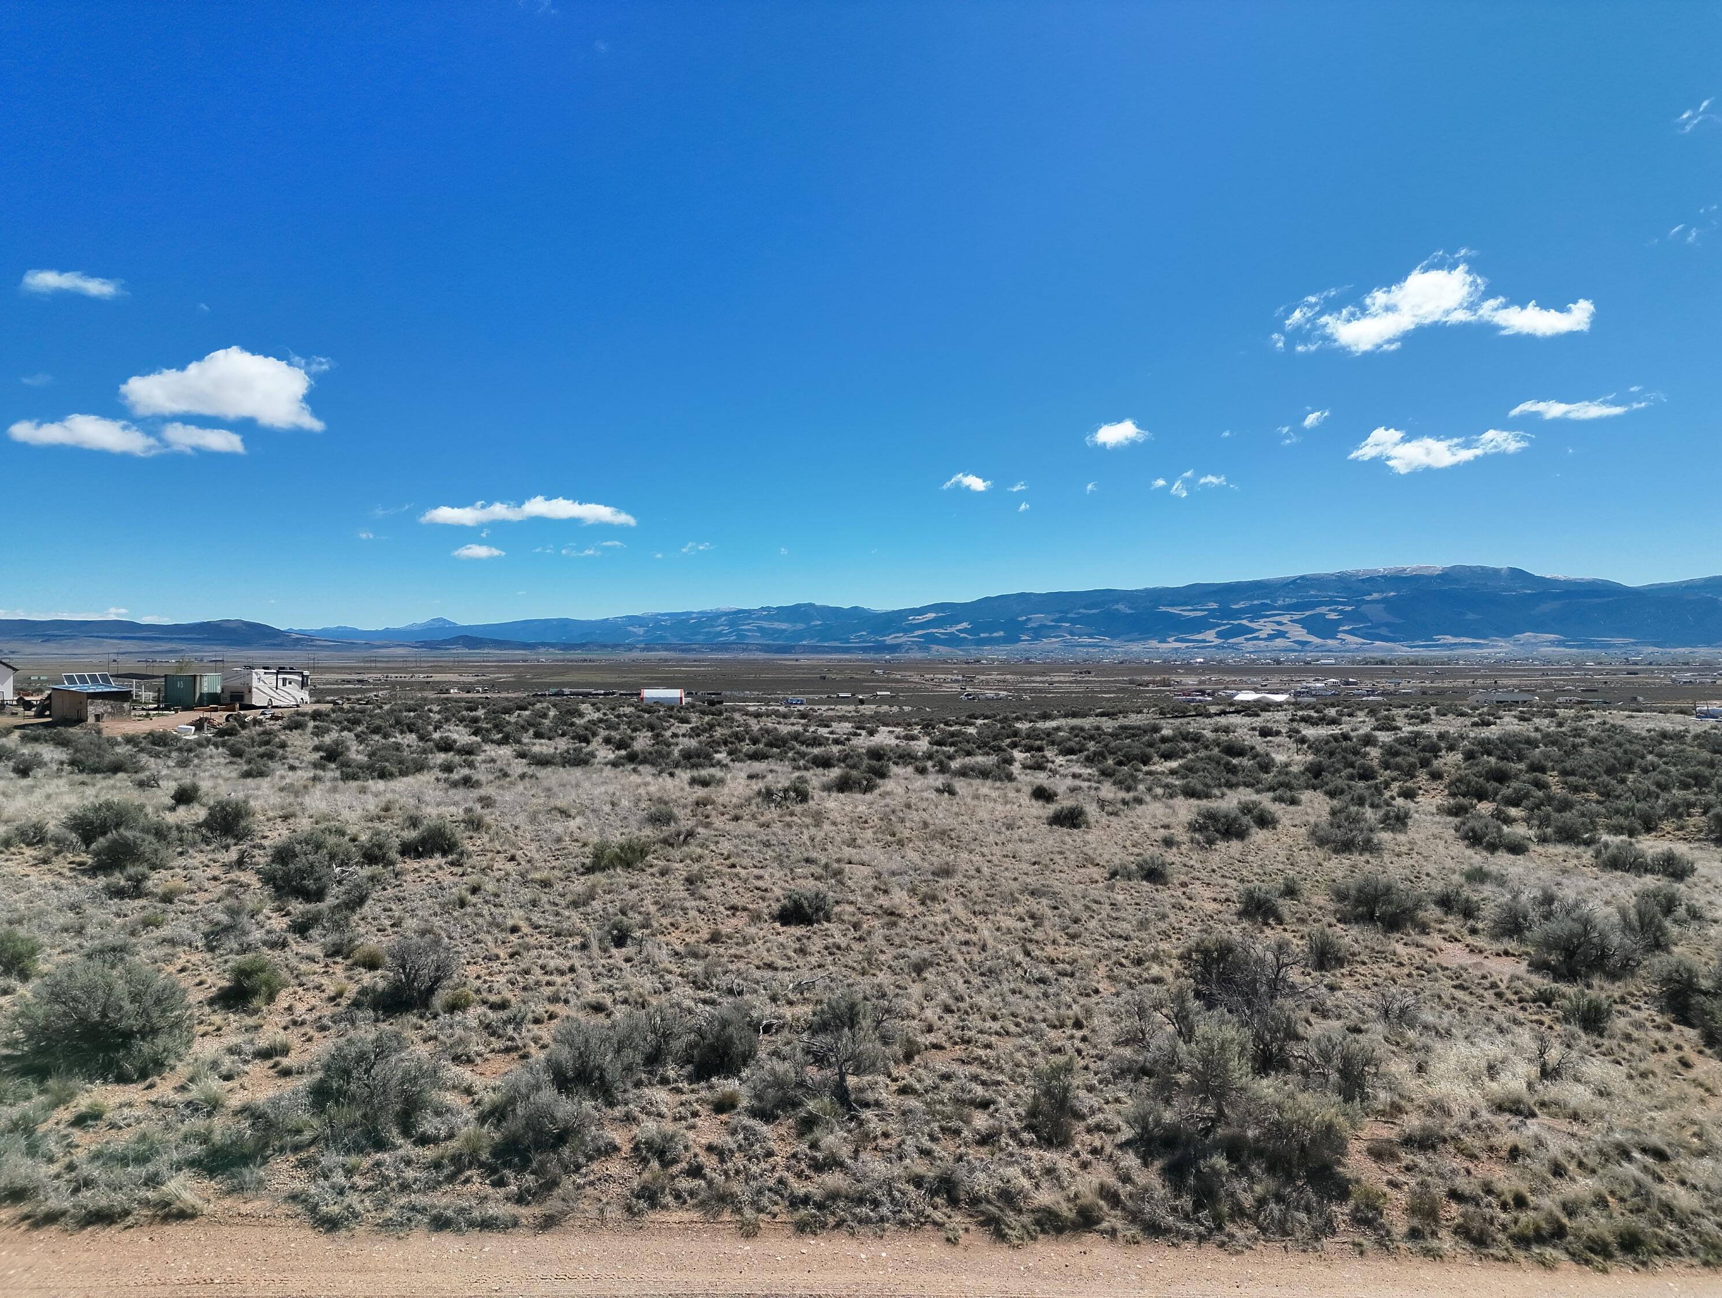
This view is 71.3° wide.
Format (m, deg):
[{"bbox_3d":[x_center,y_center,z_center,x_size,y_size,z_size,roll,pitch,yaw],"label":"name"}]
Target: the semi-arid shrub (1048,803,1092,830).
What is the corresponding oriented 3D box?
[{"bbox_3d":[5.711,4.561,32.913,1.115,0.678,1.026,0,0,0],"label":"semi-arid shrub"}]

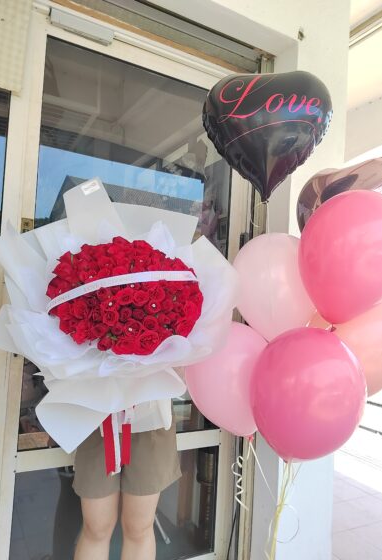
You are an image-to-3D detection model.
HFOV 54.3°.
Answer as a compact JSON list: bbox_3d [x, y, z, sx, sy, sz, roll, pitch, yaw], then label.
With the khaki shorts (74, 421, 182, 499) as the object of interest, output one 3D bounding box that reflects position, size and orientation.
[{"bbox_3d":[-0.222,0.530,1.270,0.375,0.350,0.250,3,-2,-5],"label":"khaki shorts"}]

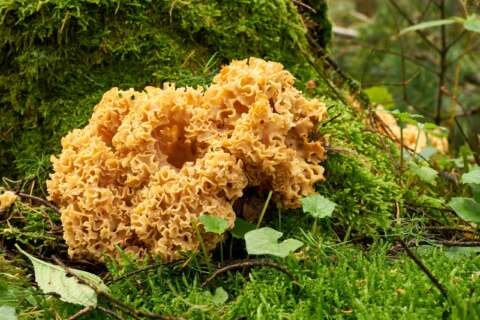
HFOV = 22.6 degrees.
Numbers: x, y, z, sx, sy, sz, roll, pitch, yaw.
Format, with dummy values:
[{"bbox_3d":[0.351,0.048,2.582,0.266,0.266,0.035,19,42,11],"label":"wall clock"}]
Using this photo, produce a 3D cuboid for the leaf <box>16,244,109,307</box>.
[{"bbox_3d":[-0.158,0.103,1.067,0.106,0.012,0.043,27,53,29],"label":"leaf"}]

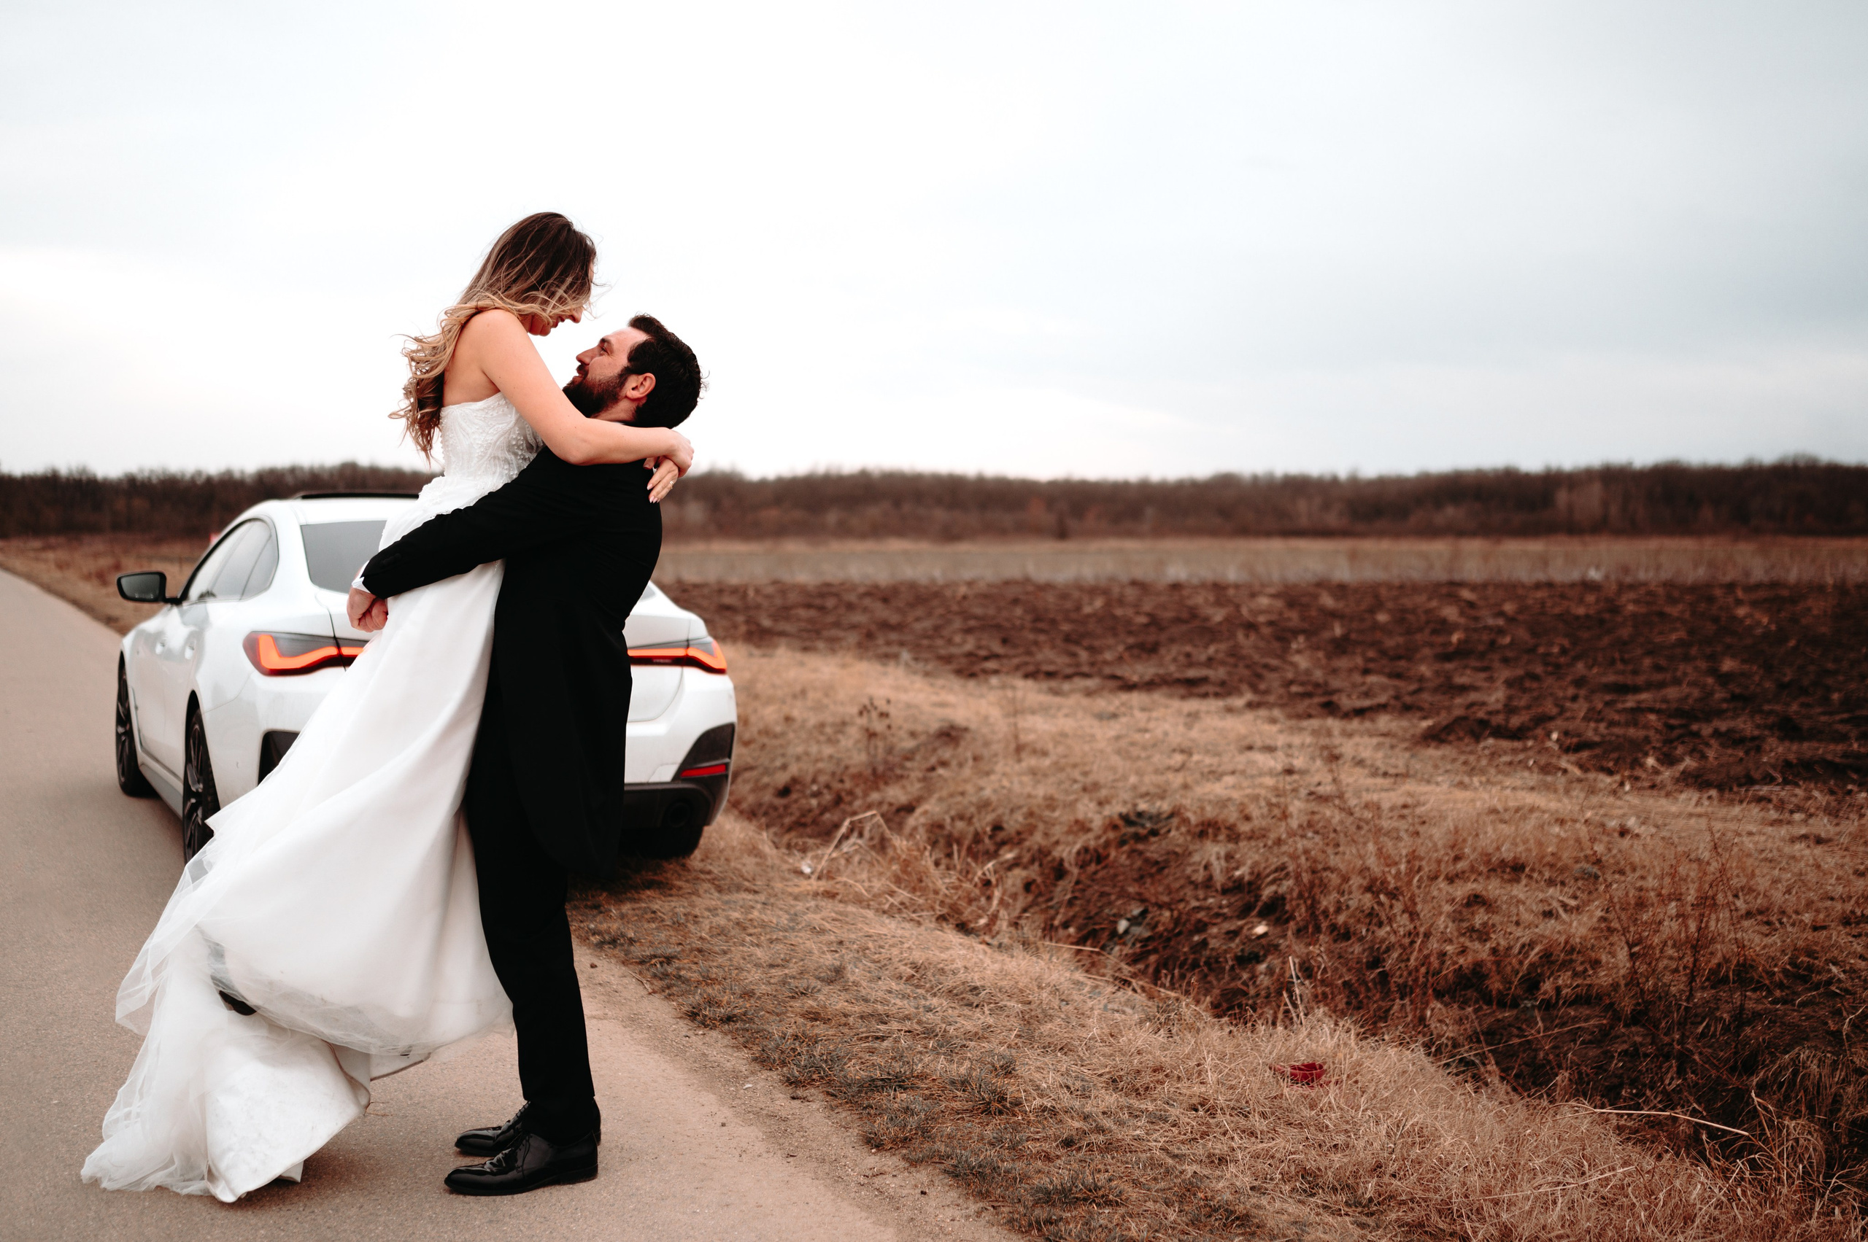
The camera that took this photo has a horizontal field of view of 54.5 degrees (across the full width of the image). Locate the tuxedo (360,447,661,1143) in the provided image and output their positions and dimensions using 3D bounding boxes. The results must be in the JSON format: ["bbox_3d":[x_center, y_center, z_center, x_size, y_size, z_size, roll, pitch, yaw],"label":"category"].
[{"bbox_3d":[-0.846,0.345,3.630,0.600,1.410,0.540,0,3,-10],"label":"tuxedo"}]

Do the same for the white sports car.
[{"bbox_3d":[-2.430,0.165,7.930,1.920,1.440,4.760,-1,3,-29],"label":"white sports car"}]

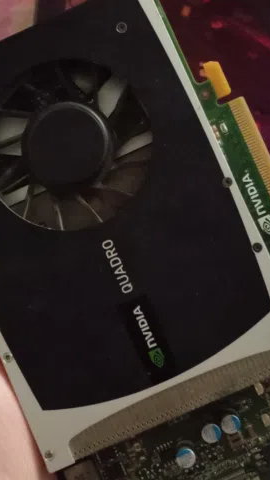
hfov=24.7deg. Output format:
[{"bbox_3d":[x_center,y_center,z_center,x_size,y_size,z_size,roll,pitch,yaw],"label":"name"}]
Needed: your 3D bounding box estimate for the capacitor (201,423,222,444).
[{"bbox_3d":[0.025,0.063,0.203,0.006,0.006,0.007,-24,-3,2],"label":"capacitor"}]

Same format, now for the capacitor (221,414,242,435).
[{"bbox_3d":[0.031,0.060,0.203,0.006,0.006,0.007,-24,-3,2],"label":"capacitor"}]

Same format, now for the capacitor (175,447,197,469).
[{"bbox_3d":[0.017,0.071,0.203,0.006,0.006,0.007,-24,-3,2],"label":"capacitor"}]

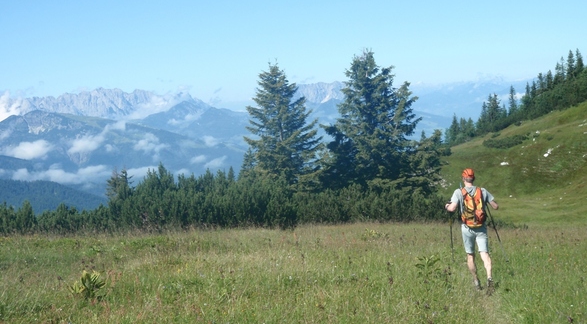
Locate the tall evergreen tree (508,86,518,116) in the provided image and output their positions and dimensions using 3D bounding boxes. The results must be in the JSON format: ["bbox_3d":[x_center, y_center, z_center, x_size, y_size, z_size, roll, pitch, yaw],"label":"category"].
[{"bbox_3d":[30.733,-8.312,135.000,1.500,4.400,1.500,0,2,0],"label":"tall evergreen tree"}]

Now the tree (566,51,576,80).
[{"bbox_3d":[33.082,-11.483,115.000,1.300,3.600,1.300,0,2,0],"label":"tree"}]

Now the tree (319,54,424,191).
[{"bbox_3d":[3.346,-1.673,42.000,4.500,6.400,4.500,0,2,0],"label":"tree"}]

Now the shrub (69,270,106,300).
[{"bbox_3d":[-2.665,1.604,12.500,0.490,0.400,0.450,0,2,0],"label":"shrub"}]

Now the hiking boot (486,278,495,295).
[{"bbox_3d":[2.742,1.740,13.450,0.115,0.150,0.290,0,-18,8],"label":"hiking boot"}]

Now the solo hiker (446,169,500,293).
[{"bbox_3d":[2.505,0.971,13.600,0.760,1.770,0.720,0,2,8],"label":"solo hiker"}]

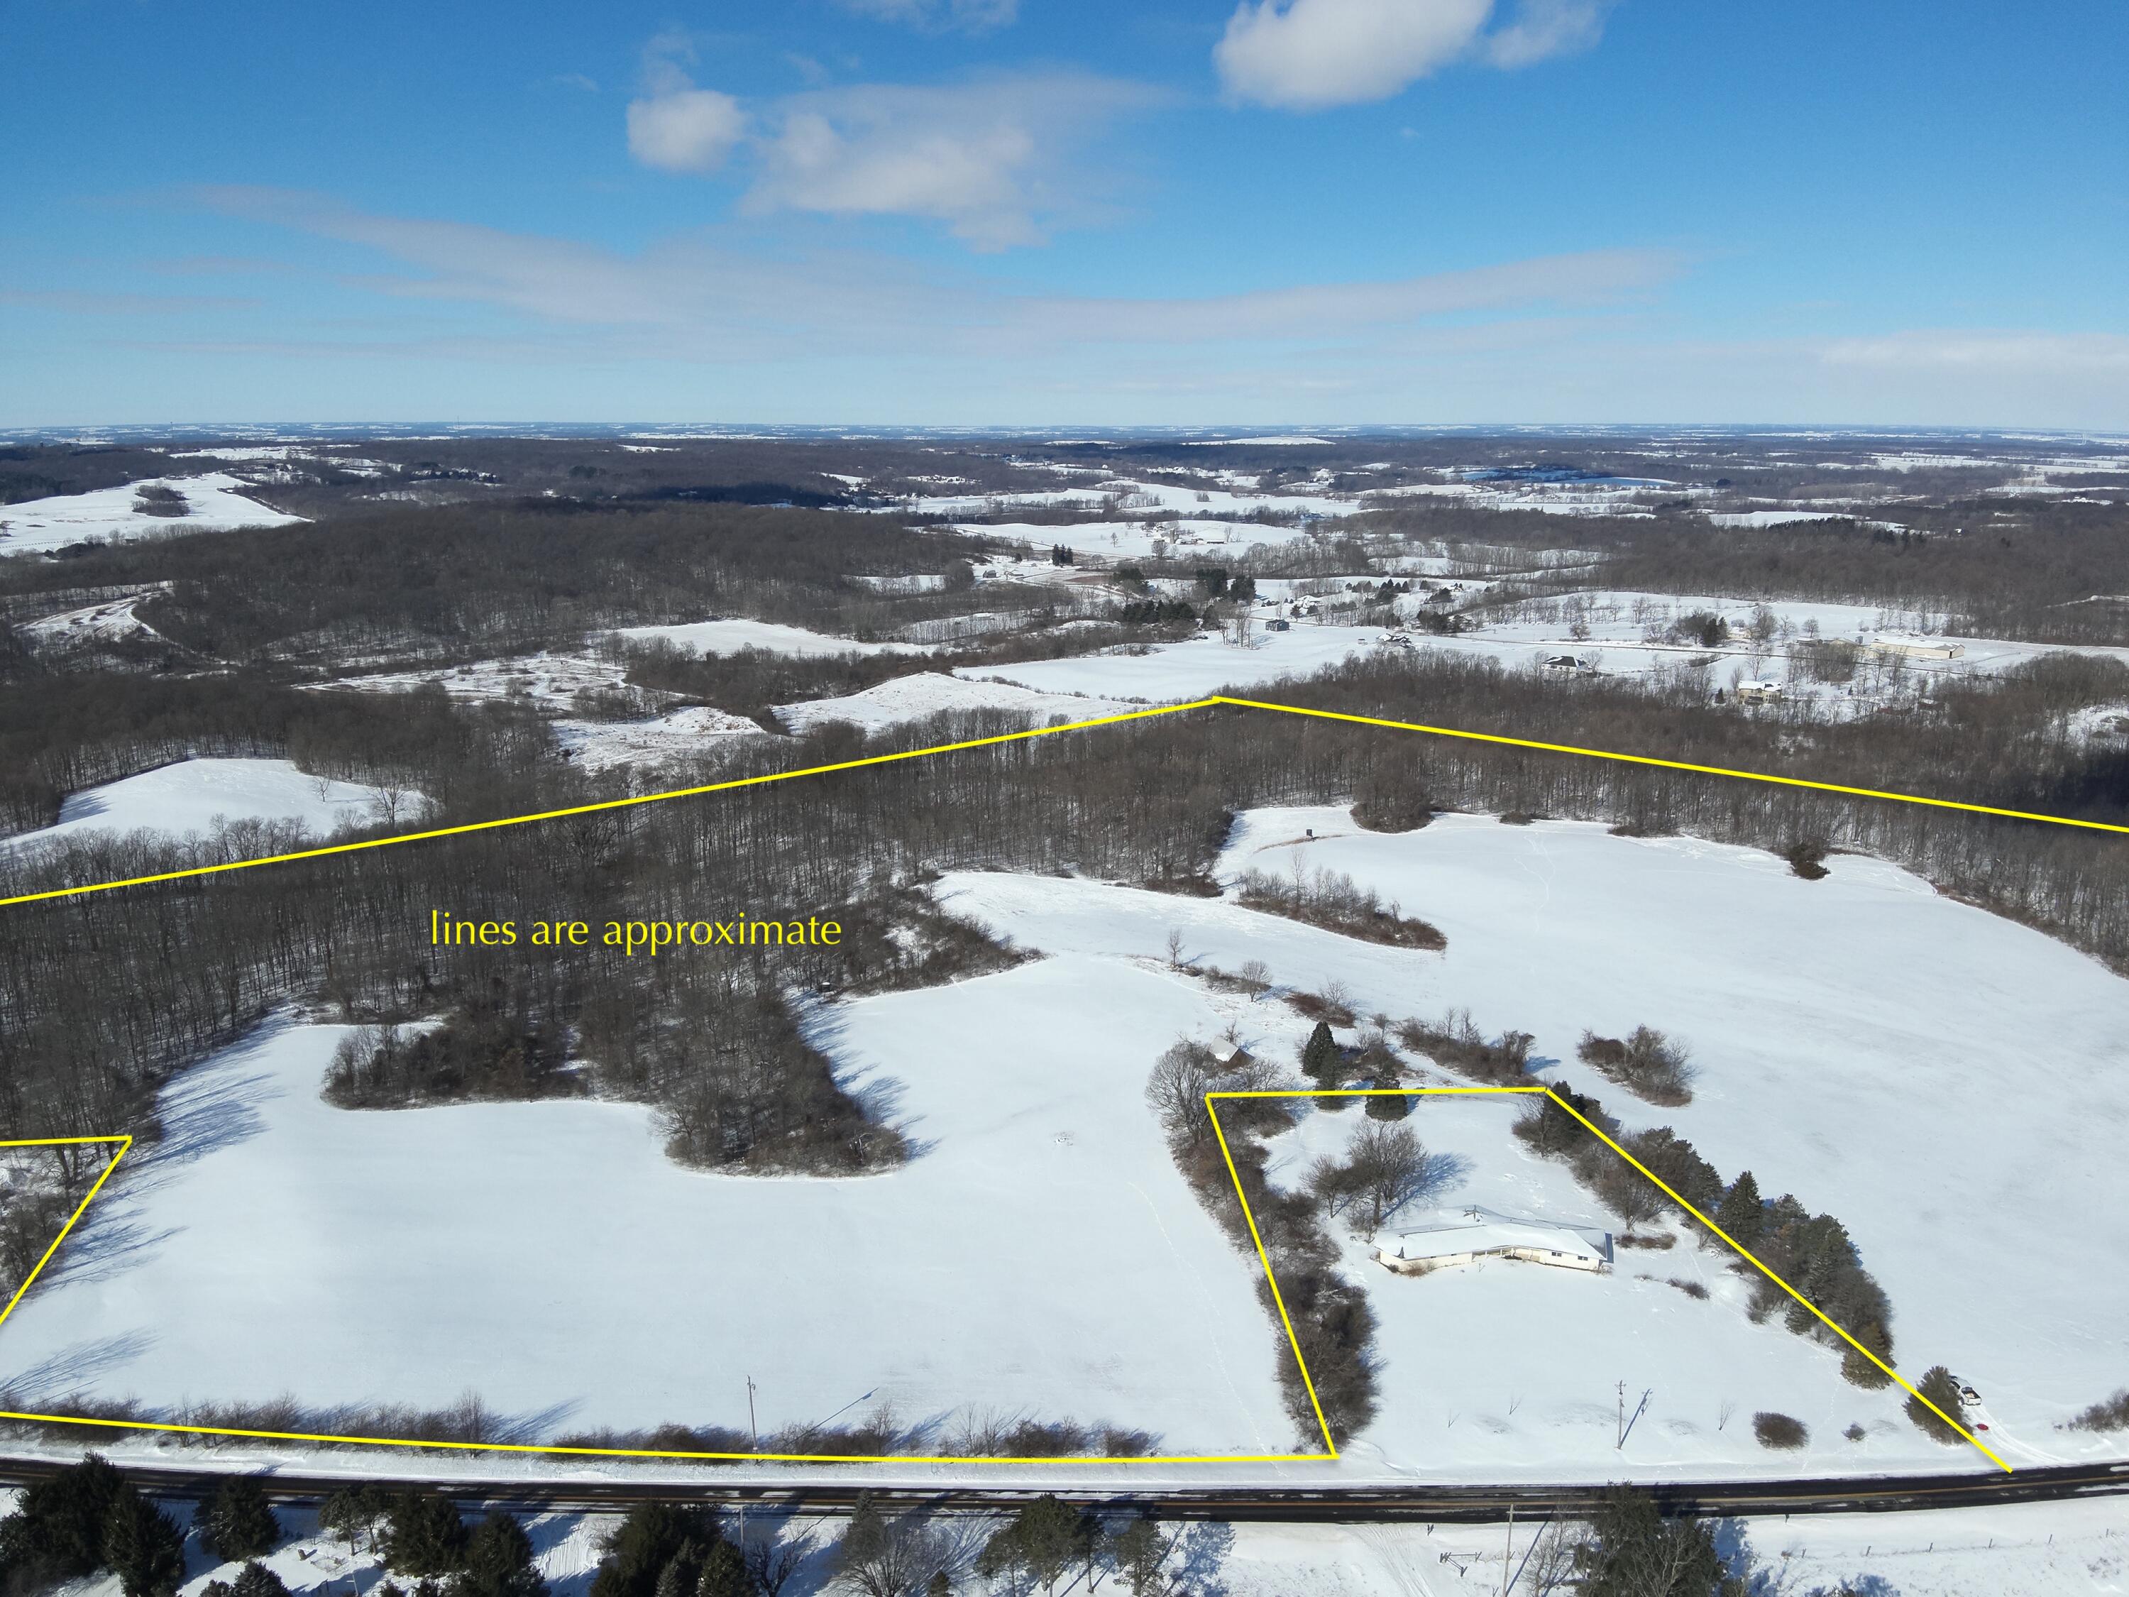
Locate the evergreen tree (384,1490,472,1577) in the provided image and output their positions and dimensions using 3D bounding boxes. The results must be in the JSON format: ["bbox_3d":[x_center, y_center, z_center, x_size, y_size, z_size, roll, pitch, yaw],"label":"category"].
[{"bbox_3d":[-72.390,82.420,167.310,9.060,8.780,9.060,0,14,0],"label":"evergreen tree"}]

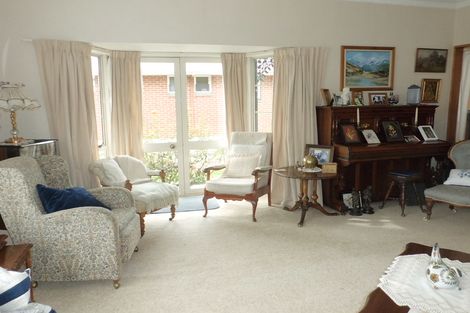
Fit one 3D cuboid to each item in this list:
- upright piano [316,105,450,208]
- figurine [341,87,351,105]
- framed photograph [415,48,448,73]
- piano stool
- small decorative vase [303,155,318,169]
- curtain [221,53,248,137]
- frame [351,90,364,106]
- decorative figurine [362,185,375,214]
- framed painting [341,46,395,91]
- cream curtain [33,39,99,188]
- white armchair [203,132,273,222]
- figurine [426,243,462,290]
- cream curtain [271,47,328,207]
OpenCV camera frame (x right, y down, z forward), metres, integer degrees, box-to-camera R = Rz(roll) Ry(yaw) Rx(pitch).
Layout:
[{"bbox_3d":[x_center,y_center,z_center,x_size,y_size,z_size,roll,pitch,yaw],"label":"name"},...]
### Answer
[{"bbox_3d":[1.893,-0.007,4.290,1.507,1.236,0.690,-3,9,-15],"label":"upright piano"},{"bbox_3d":[1.393,-0.753,4.258,0.108,0.236,0.099,-3,9,-15],"label":"figurine"},{"bbox_3d":[2.765,-1.338,4.761,0.534,0.320,0.029,-3,9,-15],"label":"framed photograph"},{"bbox_3d":[2.003,0.419,4.041,0.384,0.463,0.384,-3,9,-15],"label":"piano stool"},{"bbox_3d":[0.921,0.063,4.084,0.160,0.160,0.160,-1,10,1],"label":"small decorative vase"},{"bbox_3d":[0.005,-0.436,4.915,0.380,2.030,0.120,-4,10,-16],"label":"curtain"},{"bbox_3d":[1.555,-0.736,4.306,0.153,0.197,0.039,-4,-3,-21],"label":"frame"},{"bbox_3d":[1.601,0.503,4.037,0.133,0.314,0.128,-3,9,-15],"label":"decorative figurine"},{"bbox_3d":[1.769,-1.154,4.493,0.823,0.556,0.039,-3,9,-15],"label":"framed painting"},{"bbox_3d":[-1.754,-0.213,3.684,0.550,2.030,0.130,-4,10,-16],"label":"cream curtain"},{"bbox_3d":[0.068,0.203,4.150,0.670,0.936,0.788,2,9,22],"label":"white armchair"},{"bbox_3d":[0.968,0.486,1.561,0.172,0.195,0.113,-5,9,-25],"label":"figurine"},{"bbox_3d":[0.797,-0.345,4.250,0.761,1.959,0.168,-3,9,-15],"label":"cream curtain"}]

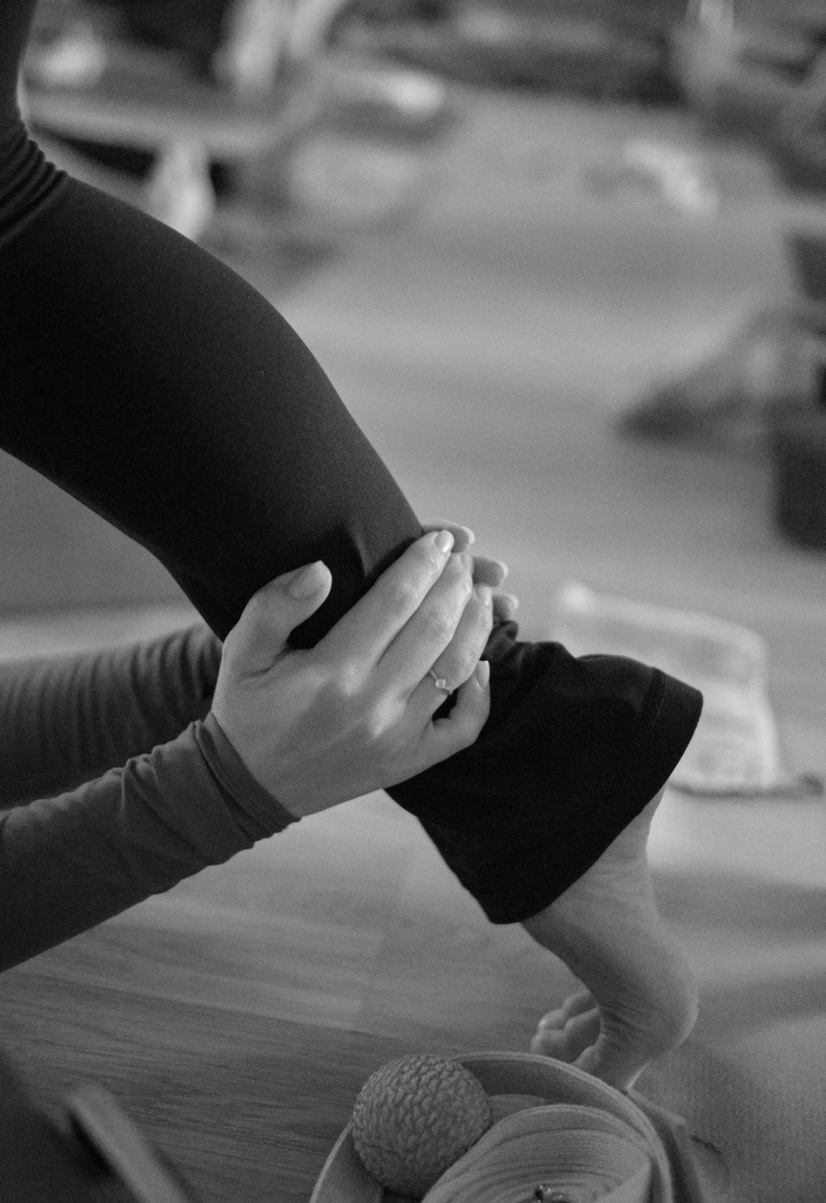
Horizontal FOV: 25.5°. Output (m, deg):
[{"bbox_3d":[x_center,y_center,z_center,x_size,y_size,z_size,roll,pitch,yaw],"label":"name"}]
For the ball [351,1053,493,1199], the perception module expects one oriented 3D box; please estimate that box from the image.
[{"bbox_3d":[0.004,0.213,0.745,0.057,0.057,0.057,0,23,0],"label":"ball"}]

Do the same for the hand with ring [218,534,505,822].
[{"bbox_3d":[-0.022,0.029,0.770,0.135,0.130,0.110,0,23,0],"label":"hand with ring"}]

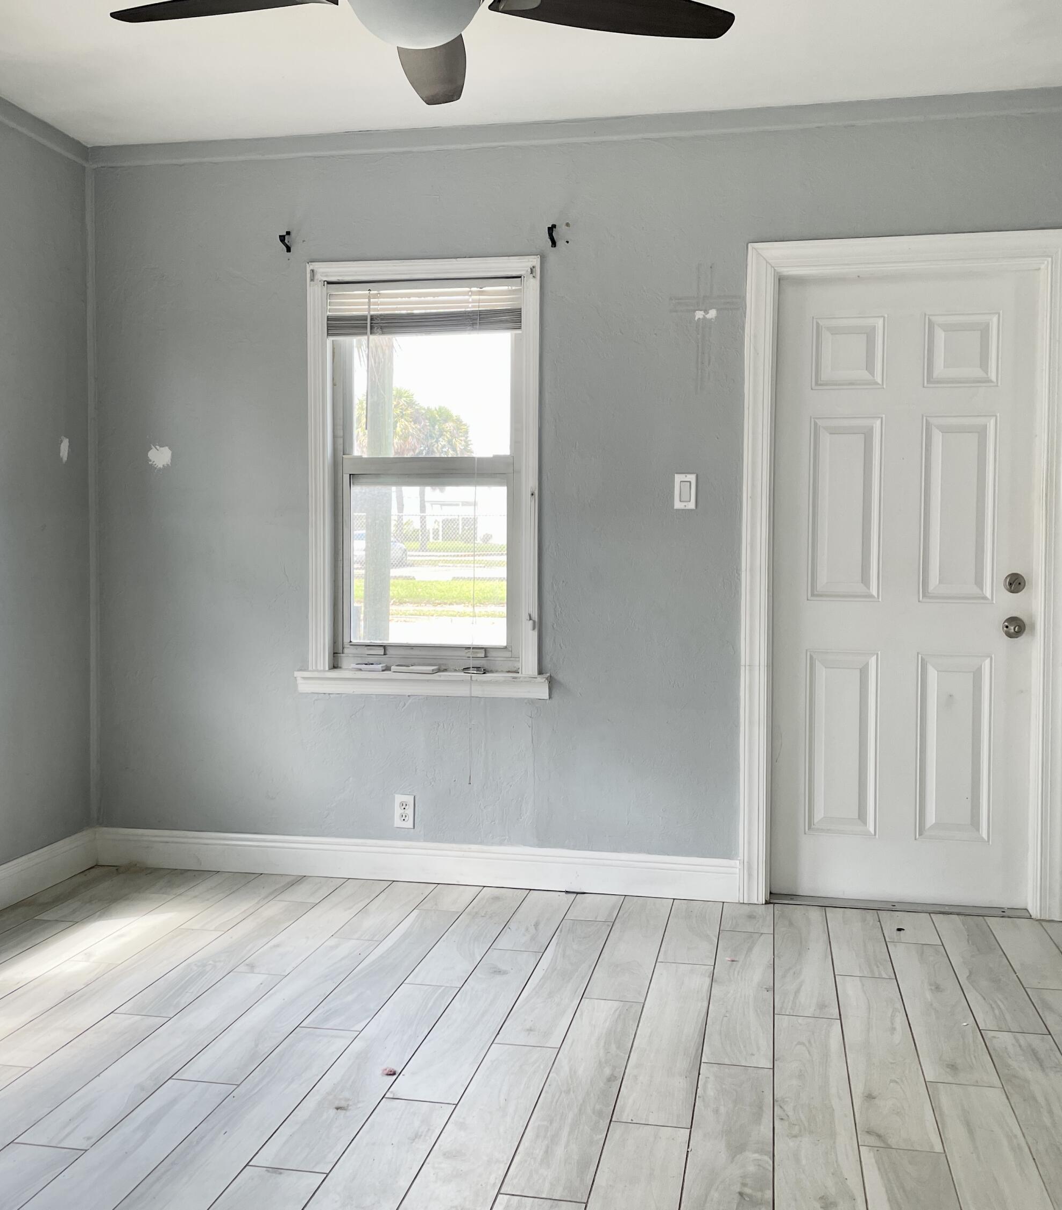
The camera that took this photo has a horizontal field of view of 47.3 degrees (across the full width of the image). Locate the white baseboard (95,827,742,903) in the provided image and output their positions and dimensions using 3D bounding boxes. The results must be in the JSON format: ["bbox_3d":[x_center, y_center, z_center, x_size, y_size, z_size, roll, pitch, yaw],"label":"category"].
[{"bbox_3d":[-0.438,0.870,4.089,2.247,0.136,0.020,1,3,11],"label":"white baseboard"}]

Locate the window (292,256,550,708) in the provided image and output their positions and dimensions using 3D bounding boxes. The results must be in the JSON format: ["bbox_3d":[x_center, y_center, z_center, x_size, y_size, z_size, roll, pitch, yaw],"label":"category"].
[{"bbox_3d":[-0.365,-0.415,4.016,0.870,1.437,0.090,1,3,11],"label":"window"}]

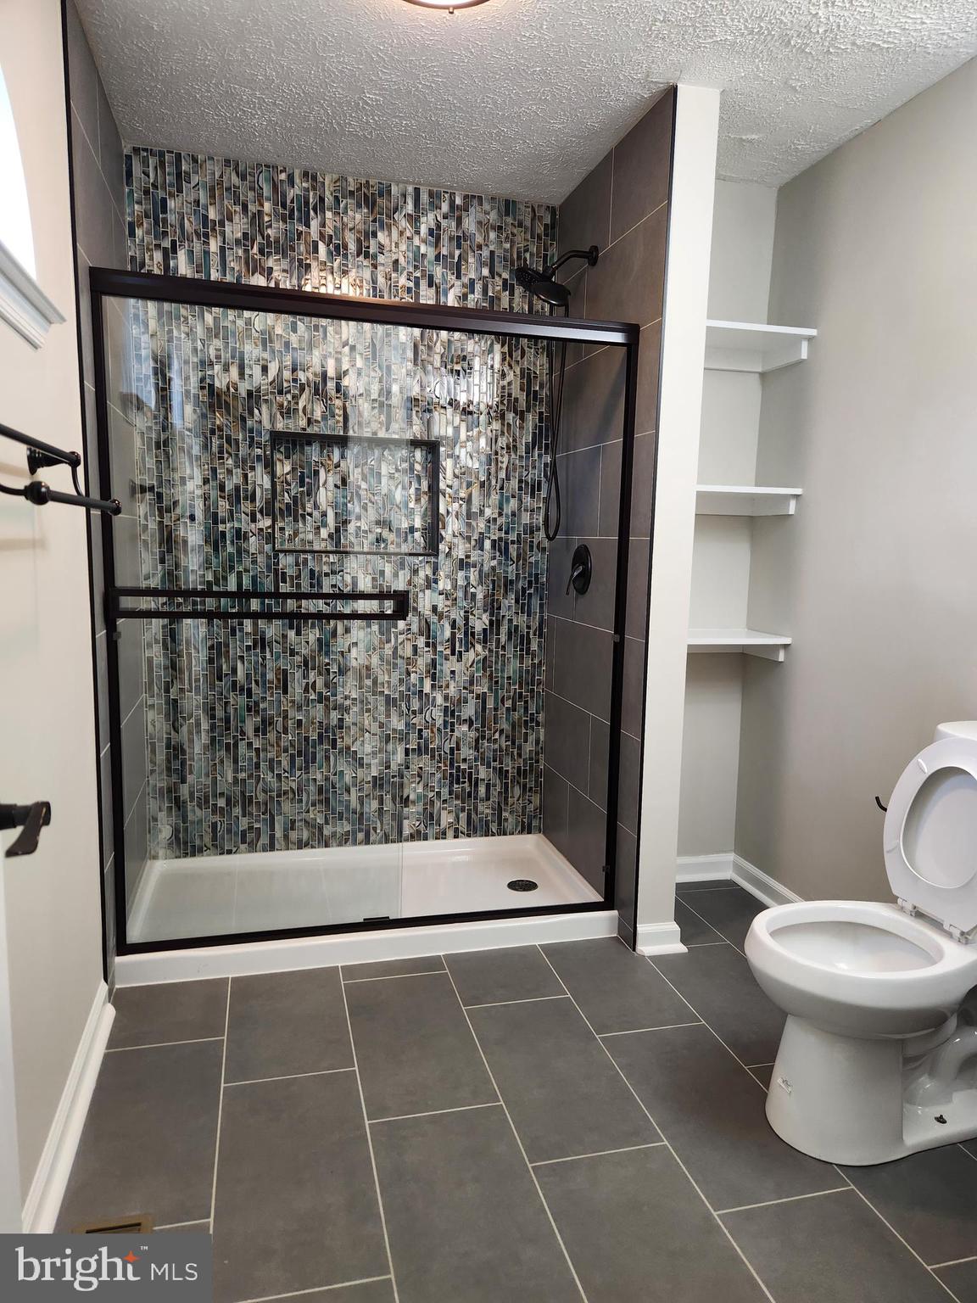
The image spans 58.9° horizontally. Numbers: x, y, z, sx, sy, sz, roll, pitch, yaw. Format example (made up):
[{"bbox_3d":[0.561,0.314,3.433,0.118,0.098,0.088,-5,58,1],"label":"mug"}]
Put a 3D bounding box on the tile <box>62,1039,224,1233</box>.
[{"bbox_3d":[-0.723,1.016,1.849,0.283,0.012,0.597,-1,8,-15],"label":"tile"}]

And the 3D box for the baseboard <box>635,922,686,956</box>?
[{"bbox_3d":[0.535,0.884,2.680,0.150,0.086,0.060,-1,8,-15],"label":"baseboard"}]

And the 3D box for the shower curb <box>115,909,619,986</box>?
[{"bbox_3d":[-0.314,0.867,2.617,1.497,0.098,0.100,-1,8,-15],"label":"shower curb"}]

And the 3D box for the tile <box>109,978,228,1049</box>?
[{"bbox_3d":[-0.840,0.955,2.281,0.298,0.012,0.303,-1,8,-15],"label":"tile"}]

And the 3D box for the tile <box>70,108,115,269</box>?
[{"bbox_3d":[-1.020,-1.125,2.243,0.012,0.303,0.573,-1,8,-15],"label":"tile"}]

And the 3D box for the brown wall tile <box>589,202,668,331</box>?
[{"bbox_3d":[0.423,-1.143,2.731,0.012,0.307,0.628,-1,8,-15],"label":"brown wall tile"}]

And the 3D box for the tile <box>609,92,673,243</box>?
[{"bbox_3d":[0.457,-1.425,2.589,0.012,0.292,0.422,-1,8,-15],"label":"tile"}]

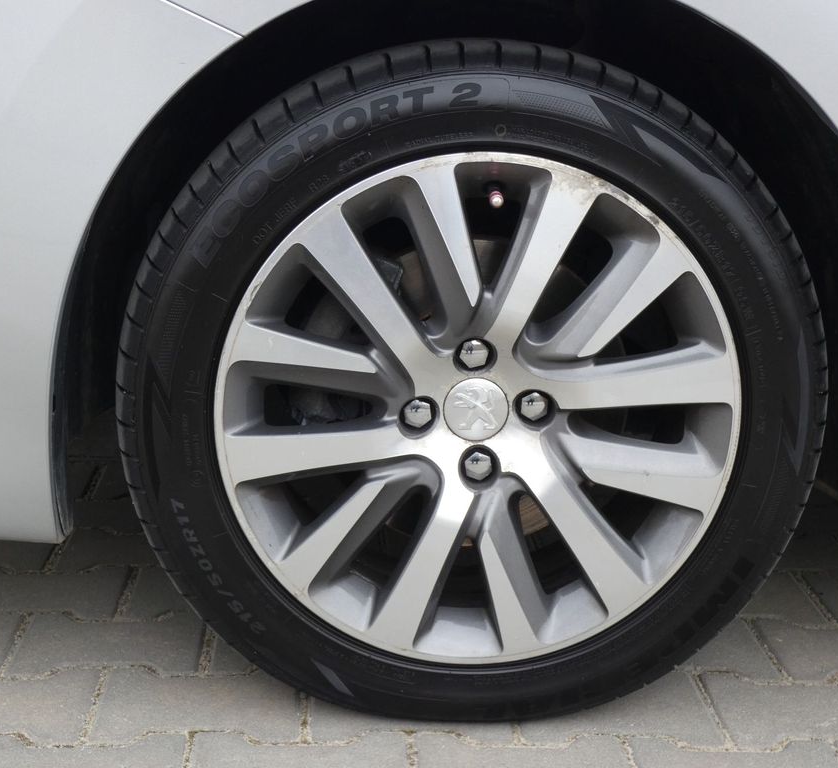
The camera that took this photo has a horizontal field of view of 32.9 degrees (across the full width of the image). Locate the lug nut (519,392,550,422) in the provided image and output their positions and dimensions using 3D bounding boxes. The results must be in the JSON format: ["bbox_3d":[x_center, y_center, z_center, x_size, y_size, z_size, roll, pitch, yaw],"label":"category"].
[{"bbox_3d":[0.107,0.021,1.313,0.025,0.026,0.022,-1,14,-3],"label":"lug nut"}]

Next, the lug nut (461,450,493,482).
[{"bbox_3d":[0.055,0.077,1.322,0.025,0.026,0.022,-1,14,-3],"label":"lug nut"}]

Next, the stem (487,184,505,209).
[{"bbox_3d":[0.070,-0.170,1.285,0.012,0.012,0.032,0,26,-1],"label":"stem"}]

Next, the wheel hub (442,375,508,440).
[{"bbox_3d":[0.053,0.023,1.307,0.060,0.060,0.020,-1,14,-3],"label":"wheel hub"}]

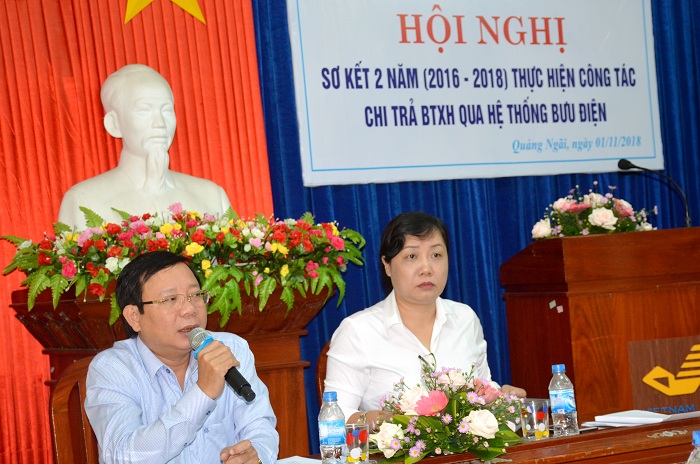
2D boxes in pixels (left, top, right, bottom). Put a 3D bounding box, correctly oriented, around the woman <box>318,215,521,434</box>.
[{"bbox_3d":[0.229,0.593,3.041,0.520,1.300,0.720,-4,-2,-26],"label":"woman"}]

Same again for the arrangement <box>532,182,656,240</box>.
[{"bbox_3d":[0.707,-0.060,3.520,0.345,0.160,0.250,-4,-2,-13],"label":"arrangement"}]

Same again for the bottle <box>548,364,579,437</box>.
[{"bbox_3d":[0.493,0.390,2.830,0.060,0.168,0.060,-5,-2,0],"label":"bottle"}]

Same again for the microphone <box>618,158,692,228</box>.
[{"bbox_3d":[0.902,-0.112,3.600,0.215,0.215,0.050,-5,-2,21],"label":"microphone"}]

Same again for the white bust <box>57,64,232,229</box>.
[{"bbox_3d":[-0.716,-0.209,4.300,0.570,0.750,0.330,-4,-2,-29],"label":"white bust"}]

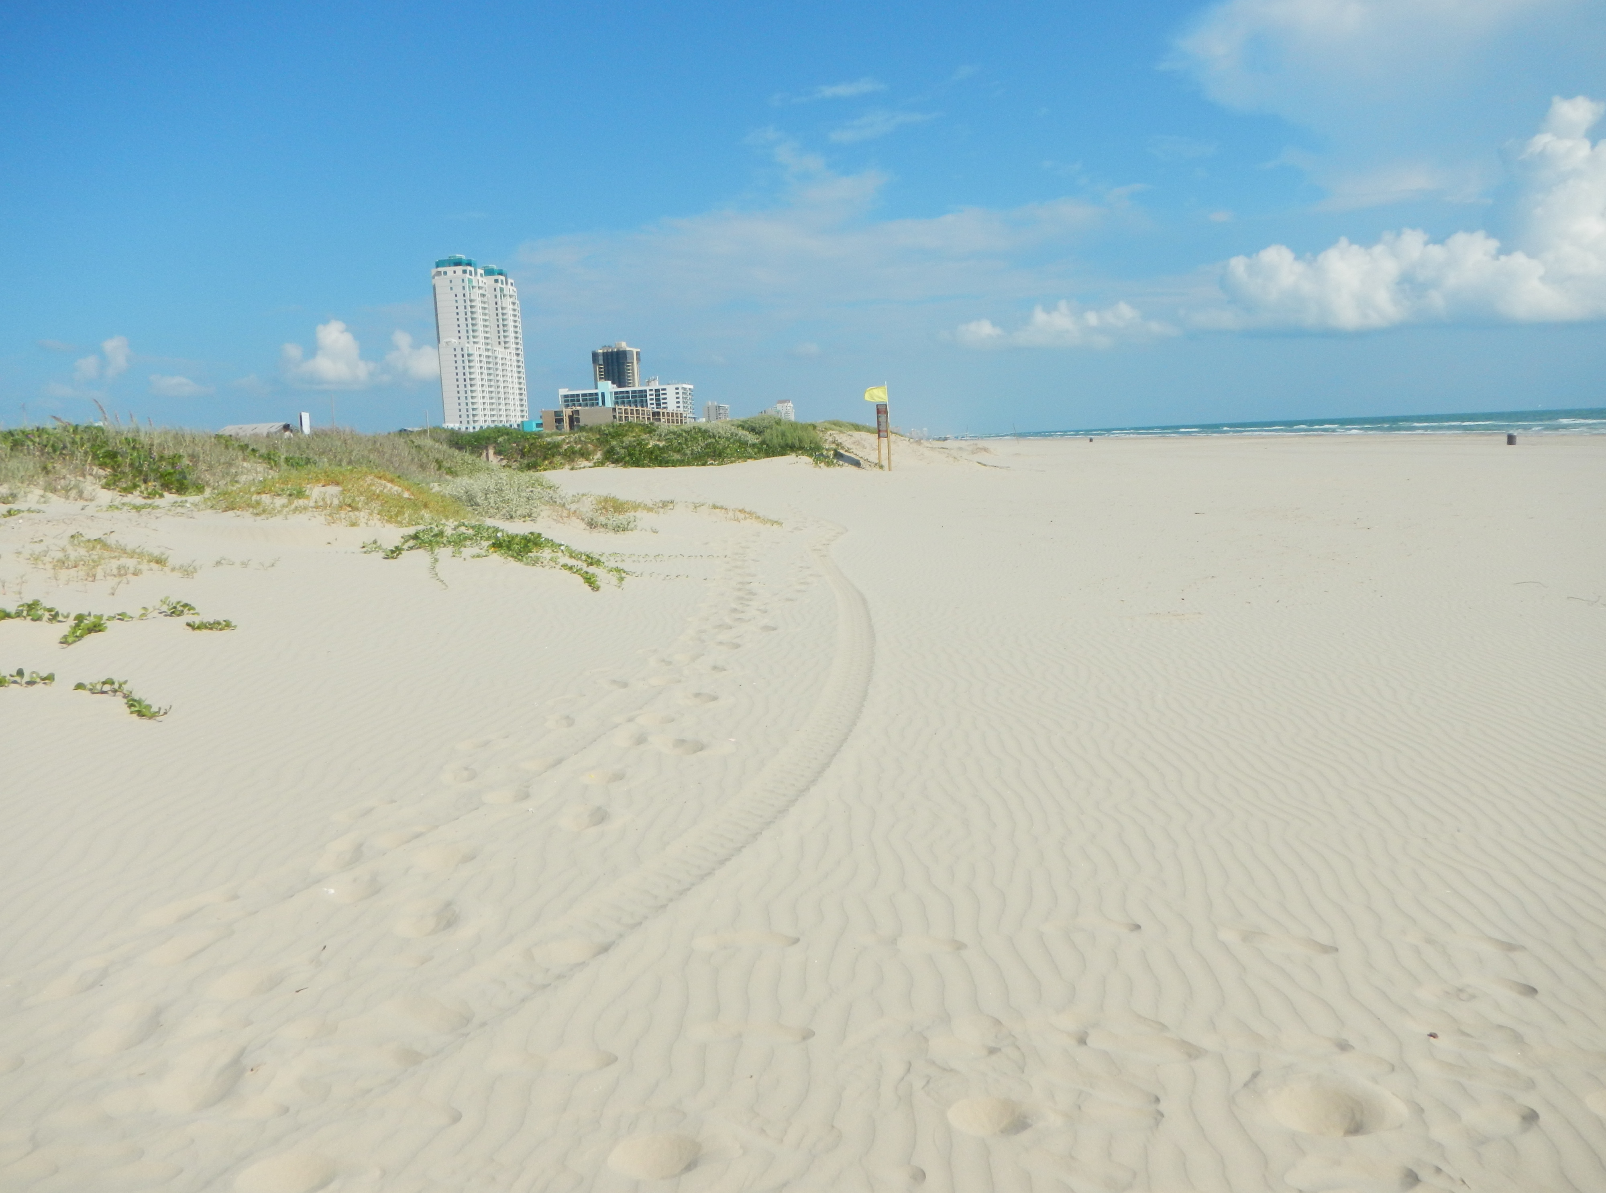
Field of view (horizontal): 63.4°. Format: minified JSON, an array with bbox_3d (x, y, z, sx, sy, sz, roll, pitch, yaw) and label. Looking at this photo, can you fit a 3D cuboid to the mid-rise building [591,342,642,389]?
[{"bbox_3d":[-145.917,-157.215,1027.889,32.000,86.000,24.000,-1,7,10],"label":"mid-rise building"}]

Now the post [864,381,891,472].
[{"bbox_3d":[3.918,-8.833,67.450,1.300,4.600,0.400,-2,7,6],"label":"post"}]

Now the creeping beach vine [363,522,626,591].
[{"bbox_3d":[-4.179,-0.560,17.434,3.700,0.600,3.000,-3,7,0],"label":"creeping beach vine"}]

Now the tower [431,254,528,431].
[{"bbox_3d":[-176.737,-128.660,714.590,20.000,106.000,70.000,-1,7,10],"label":"tower"}]

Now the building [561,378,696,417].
[{"bbox_3d":[-113.778,-115.306,841.697,84.000,44.000,23.000,0,7,20],"label":"building"}]

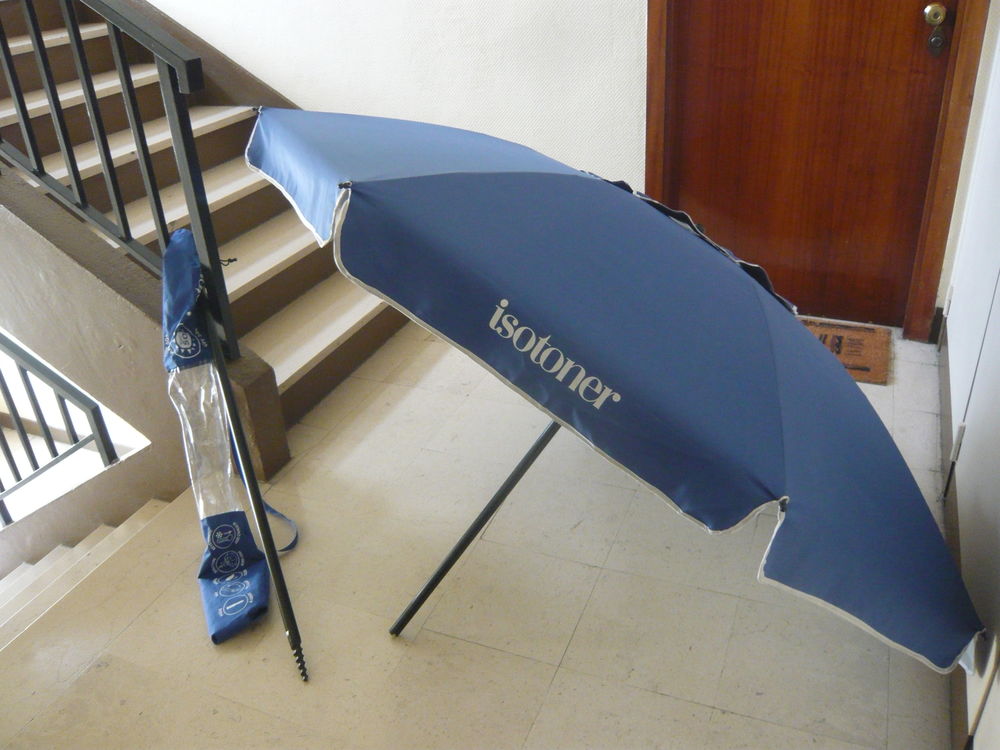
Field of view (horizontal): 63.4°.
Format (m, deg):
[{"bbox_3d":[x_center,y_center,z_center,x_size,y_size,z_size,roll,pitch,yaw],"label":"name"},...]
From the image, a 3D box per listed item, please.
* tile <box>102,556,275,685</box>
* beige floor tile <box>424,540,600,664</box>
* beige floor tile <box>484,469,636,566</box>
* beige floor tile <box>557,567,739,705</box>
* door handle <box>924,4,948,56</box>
[{"bbox_3d":[-0.625,0.522,1.704,0.300,0.012,0.300,9,31,21],"label":"tile"},{"bbox_3d":[0.033,0.479,1.728,0.300,0.012,0.300,9,31,21],"label":"beige floor tile"},{"bbox_3d":[0.149,0.343,1.969,0.300,0.012,0.300,9,31,21],"label":"beige floor tile"},{"bbox_3d":[0.310,0.518,1.624,0.300,0.012,0.300,9,31,21],"label":"beige floor tile"},{"bbox_3d":[1.251,-0.990,2.318,0.065,0.155,0.065,9,31,21],"label":"door handle"}]

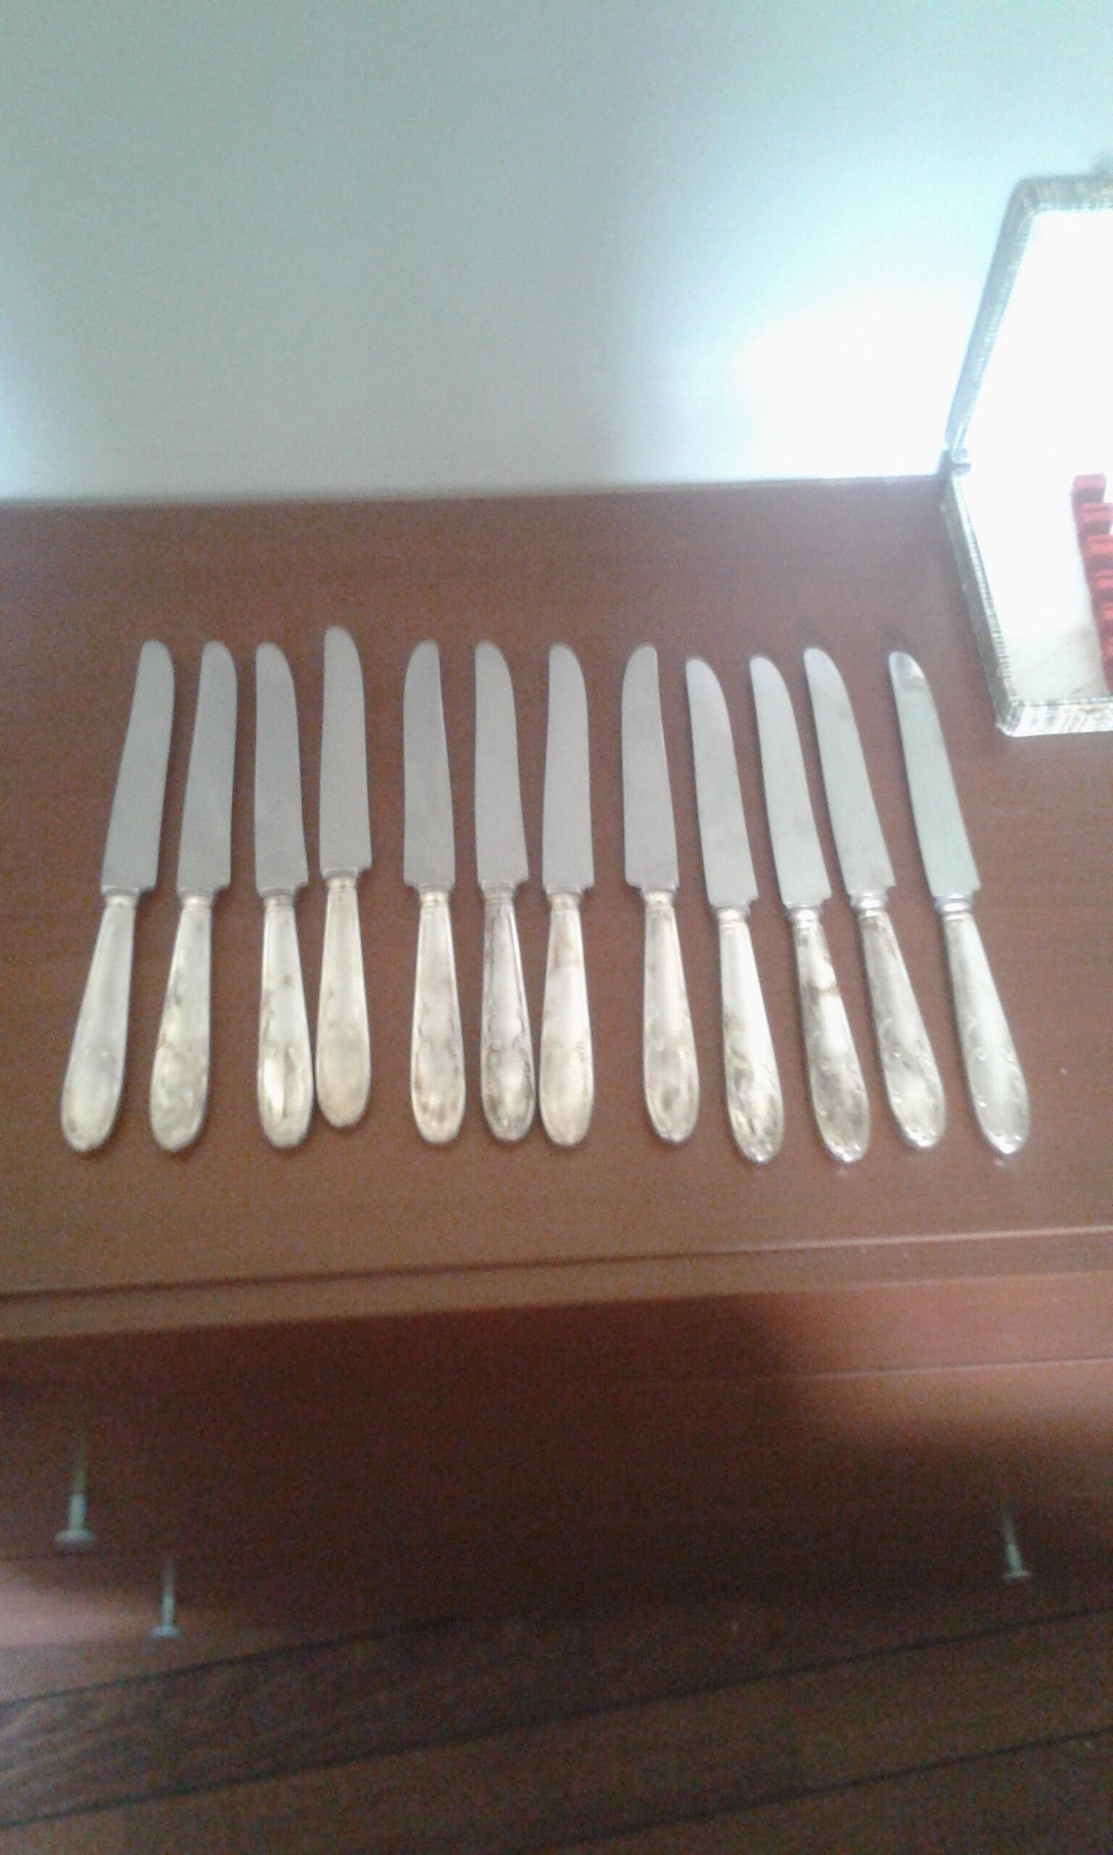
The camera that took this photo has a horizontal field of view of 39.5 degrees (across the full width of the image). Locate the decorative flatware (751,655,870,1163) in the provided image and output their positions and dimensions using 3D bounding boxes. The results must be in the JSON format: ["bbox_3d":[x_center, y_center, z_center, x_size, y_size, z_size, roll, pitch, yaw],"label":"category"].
[{"bbox_3d":[0.101,-0.018,0.628,0.021,0.013,0.243,-2,58,-3],"label":"decorative flatware"}]

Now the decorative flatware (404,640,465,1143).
[{"bbox_3d":[-0.051,-0.025,0.627,0.021,0.013,0.243,-3,59,-4],"label":"decorative flatware"}]

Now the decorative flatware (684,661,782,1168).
[{"bbox_3d":[0.071,-0.017,0.627,0.021,0.013,0.243,-1,58,-3],"label":"decorative flatware"}]

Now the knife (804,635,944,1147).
[{"bbox_3d":[0.127,-0.022,0.632,0.021,0.013,0.243,-3,59,-4],"label":"knife"}]

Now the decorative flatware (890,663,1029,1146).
[{"bbox_3d":[0.162,-0.020,0.632,0.021,0.013,0.243,-1,58,-3],"label":"decorative flatware"}]

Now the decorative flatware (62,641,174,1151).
[{"bbox_3d":[-0.171,-0.023,0.621,0.021,0.013,0.243,1,58,-2],"label":"decorative flatware"}]

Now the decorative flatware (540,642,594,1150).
[{"bbox_3d":[0.005,-0.024,0.628,0.021,0.013,0.243,1,58,-1],"label":"decorative flatware"}]

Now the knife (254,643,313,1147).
[{"bbox_3d":[-0.111,-0.023,0.623,0.021,0.013,0.243,-4,59,-5],"label":"knife"}]

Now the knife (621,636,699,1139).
[{"bbox_3d":[0.039,-0.024,0.630,0.021,0.013,0.243,-1,58,-3],"label":"knife"}]

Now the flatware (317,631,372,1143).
[{"bbox_3d":[-0.086,-0.031,0.629,0.021,0.013,0.243,-2,59,-4],"label":"flatware"}]

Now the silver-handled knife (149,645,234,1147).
[{"bbox_3d":[-0.142,-0.023,0.622,0.021,0.013,0.243,0,58,-2],"label":"silver-handled knife"}]

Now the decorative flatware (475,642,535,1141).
[{"bbox_3d":[-0.022,-0.025,0.628,0.021,0.013,0.243,-1,58,-3],"label":"decorative flatware"}]

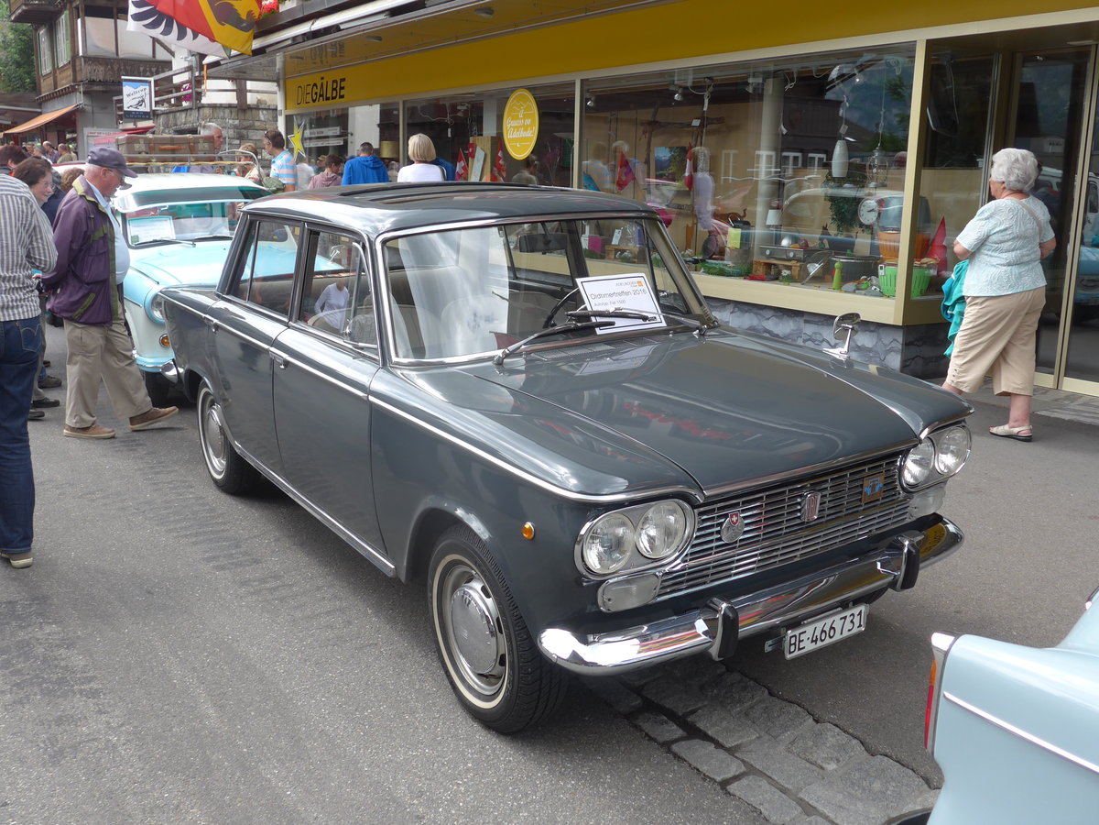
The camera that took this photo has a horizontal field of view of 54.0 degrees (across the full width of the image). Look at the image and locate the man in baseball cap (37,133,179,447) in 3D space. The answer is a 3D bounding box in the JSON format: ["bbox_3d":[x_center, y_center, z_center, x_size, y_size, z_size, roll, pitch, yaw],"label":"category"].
[{"bbox_3d":[-2.449,-0.663,6.010,0.730,1.640,0.520,2,13,8],"label":"man in baseball cap"}]

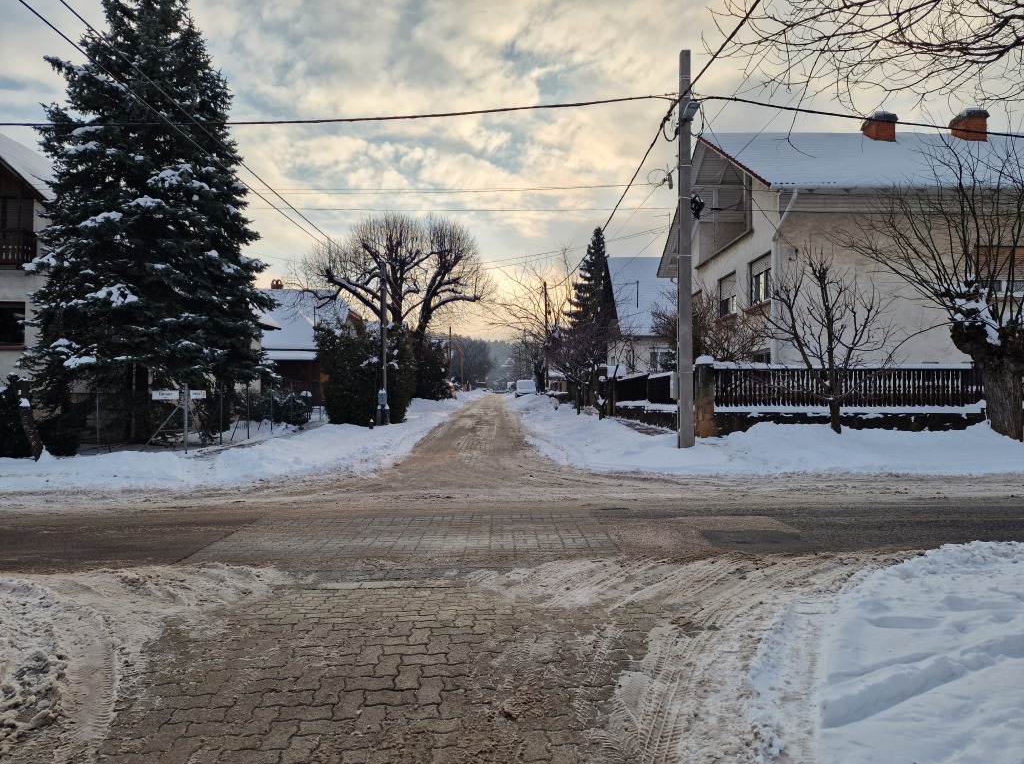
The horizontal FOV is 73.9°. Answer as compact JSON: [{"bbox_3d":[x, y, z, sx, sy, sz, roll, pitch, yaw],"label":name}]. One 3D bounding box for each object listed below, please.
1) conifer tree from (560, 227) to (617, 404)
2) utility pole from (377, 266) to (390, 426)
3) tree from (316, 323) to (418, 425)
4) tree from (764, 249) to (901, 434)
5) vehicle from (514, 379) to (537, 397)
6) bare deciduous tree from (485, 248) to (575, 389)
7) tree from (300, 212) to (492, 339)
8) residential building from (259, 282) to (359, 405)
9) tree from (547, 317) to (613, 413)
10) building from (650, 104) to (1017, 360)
[{"bbox_3d":[5.500,-4.680,46.500,4.300,12.160,4.300,0,0,0],"label":"conifer tree"},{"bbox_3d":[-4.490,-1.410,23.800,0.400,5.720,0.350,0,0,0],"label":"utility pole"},{"bbox_3d":[-5.350,-0.420,25.200,3.750,3.640,3.300,0,0,0],"label":"tree"},{"bbox_3d":[7.630,-1.020,16.200,3.250,4.410,3.000,0,0,0],"label":"tree"},{"bbox_3d":[1.250,0.480,63.000,1.800,1.680,4.300,0,0,0],"label":"vehicle"},{"bbox_3d":[1.750,-4.930,58.000,7.500,12.560,7.000,0,0,0],"label":"bare deciduous tree"},{"bbox_3d":[-6.540,-4.150,38.500,10.700,11.100,9.500,0,0,0],"label":"tree"},{"bbox_3d":[-14.000,-2.500,41.500,10.500,7.800,10.500,0,0,0],"label":"residential building"},{"bbox_3d":[2.930,-0.810,29.500,2.800,4.230,2.700,0,0,0],"label":"tree"},{"bbox_3d":[14.200,-4.700,26.600,13.600,12.200,14.200,0,0,0],"label":"building"}]

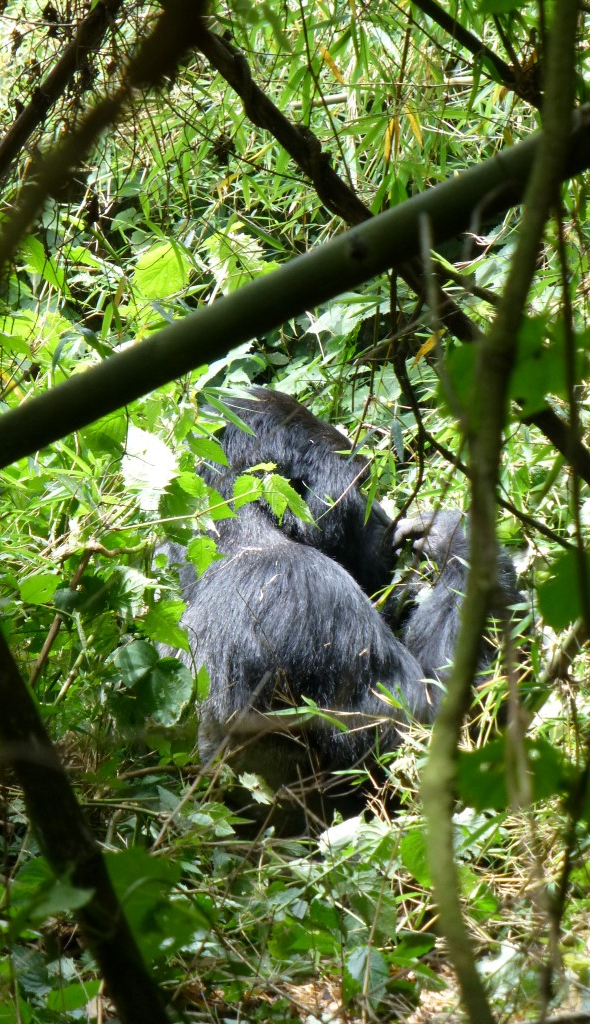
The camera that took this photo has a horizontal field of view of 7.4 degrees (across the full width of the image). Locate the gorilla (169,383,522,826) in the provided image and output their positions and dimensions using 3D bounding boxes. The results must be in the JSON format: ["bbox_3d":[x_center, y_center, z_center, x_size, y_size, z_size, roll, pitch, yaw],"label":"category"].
[{"bbox_3d":[0.094,0.194,8.800,0.660,0.800,0.580,-7,10,-40],"label":"gorilla"}]

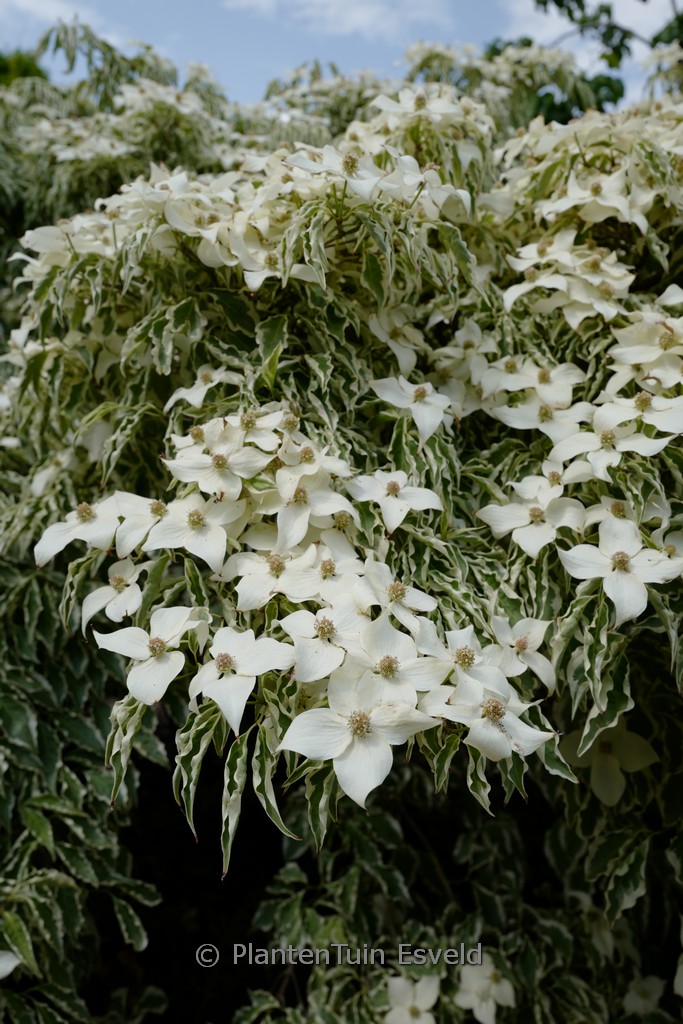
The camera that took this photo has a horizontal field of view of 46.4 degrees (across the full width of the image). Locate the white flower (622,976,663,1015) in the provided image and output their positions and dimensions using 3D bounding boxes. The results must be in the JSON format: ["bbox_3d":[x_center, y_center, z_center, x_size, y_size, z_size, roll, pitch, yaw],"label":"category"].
[{"bbox_3d":[0.512,0.821,1.350,0.070,0.070,0.030,2,-28,7],"label":"white flower"}]

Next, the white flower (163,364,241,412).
[{"bbox_3d":[-0.143,-0.127,0.820,0.083,0.037,0.080,5,43,23],"label":"white flower"}]

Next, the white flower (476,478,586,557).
[{"bbox_3d":[0.161,0.006,0.680,0.093,0.035,0.088,1,48,5],"label":"white flower"}]

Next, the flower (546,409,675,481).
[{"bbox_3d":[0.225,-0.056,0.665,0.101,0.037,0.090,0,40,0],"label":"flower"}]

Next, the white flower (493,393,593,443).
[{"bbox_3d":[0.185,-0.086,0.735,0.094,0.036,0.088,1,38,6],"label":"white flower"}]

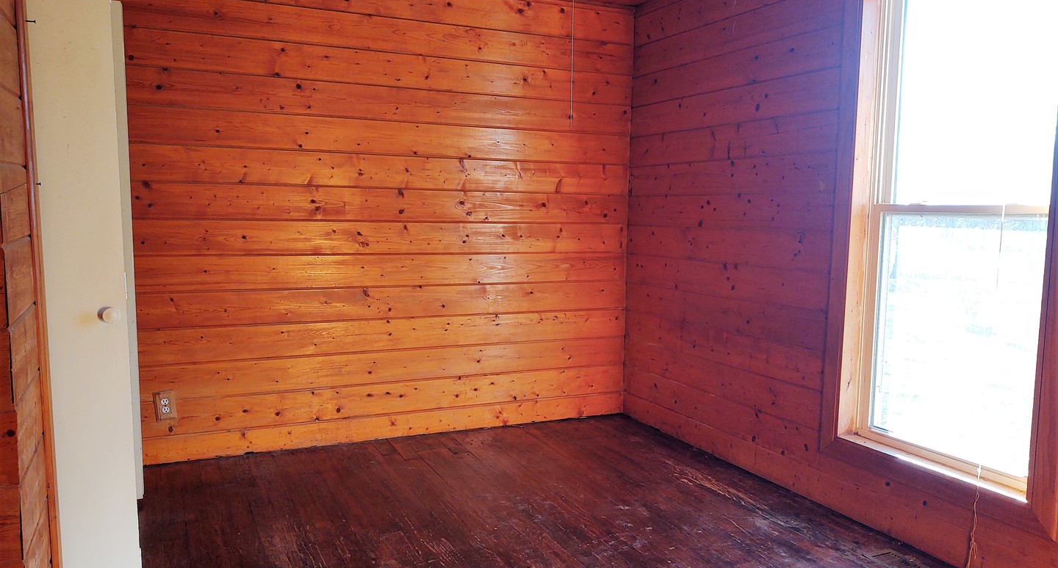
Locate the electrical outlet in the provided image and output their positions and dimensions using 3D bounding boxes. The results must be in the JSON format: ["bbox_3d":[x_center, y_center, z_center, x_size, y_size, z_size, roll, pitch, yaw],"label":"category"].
[{"bbox_3d":[-1.702,0.571,3.860,0.089,0.135,0.016,-7,8,-24],"label":"electrical outlet"}]

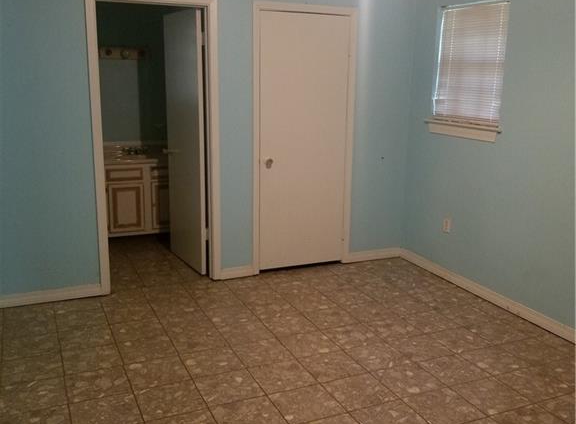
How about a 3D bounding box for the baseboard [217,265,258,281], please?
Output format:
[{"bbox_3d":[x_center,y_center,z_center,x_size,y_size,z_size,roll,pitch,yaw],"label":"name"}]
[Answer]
[{"bbox_3d":[-0.403,0.485,4.596,0.300,0.086,0.020,-5,14,-23],"label":"baseboard"}]

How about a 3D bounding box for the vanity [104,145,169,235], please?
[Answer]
[{"bbox_3d":[-1.474,-0.181,5.730,0.980,0.860,0.550,-5,14,-23],"label":"vanity"}]

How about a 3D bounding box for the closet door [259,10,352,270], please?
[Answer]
[{"bbox_3d":[0.124,-0.535,4.621,0.757,2.000,0.045,-5,14,-23],"label":"closet door"}]

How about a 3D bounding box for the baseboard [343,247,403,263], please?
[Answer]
[{"bbox_3d":[0.767,0.388,5.099,0.574,0.088,0.020,-5,14,-23],"label":"baseboard"}]

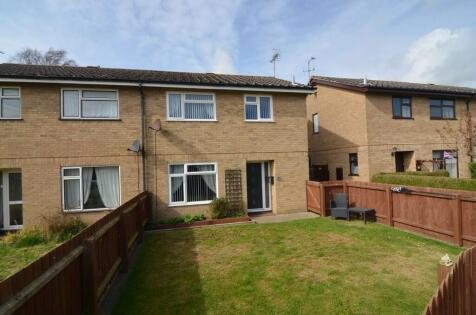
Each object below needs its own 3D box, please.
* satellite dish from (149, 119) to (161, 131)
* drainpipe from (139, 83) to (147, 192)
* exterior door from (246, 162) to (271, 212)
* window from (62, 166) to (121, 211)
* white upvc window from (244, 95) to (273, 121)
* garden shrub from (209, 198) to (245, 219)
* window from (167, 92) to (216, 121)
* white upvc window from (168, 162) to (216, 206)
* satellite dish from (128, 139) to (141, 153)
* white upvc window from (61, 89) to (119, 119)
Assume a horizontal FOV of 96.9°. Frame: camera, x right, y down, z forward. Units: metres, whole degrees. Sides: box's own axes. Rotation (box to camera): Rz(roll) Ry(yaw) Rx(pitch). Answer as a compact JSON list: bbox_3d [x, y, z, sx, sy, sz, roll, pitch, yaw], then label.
[{"bbox_3d":[-2.881,-1.135,7.329,0.450,0.460,0.360,-2,0,43],"label":"satellite dish"},{"bbox_3d":[-3.340,-0.208,7.460,0.100,4.795,0.130,-2,0,-12],"label":"drainpipe"},{"bbox_3d":[0.871,1.222,8.798,1.022,2.050,0.100,-2,0,-12],"label":"exterior door"},{"bbox_3d":[-4.974,1.069,7.223,1.739,1.480,0.100,-2,0,-12],"label":"window"},{"bbox_3d":[0.851,-1.944,8.455,1.122,1.038,0.100,-2,0,-12],"label":"white upvc window"},{"bbox_3d":[-0.420,1.862,7.708,1.200,0.700,0.680,-2,0,-12],"label":"garden shrub"},{"bbox_3d":[-1.718,-1.881,7.923,1.764,1.038,0.100,-2,0,-12],"label":"window"},{"bbox_3d":[-1.653,1.004,7.910,1.773,1.549,0.100,-2,0,-12],"label":"white upvc window"},{"bbox_3d":[-3.515,-0.392,7.191,0.450,0.460,0.360,-2,0,43],"label":"satellite dish"},{"bbox_3d":[-5.043,-1.812,7.235,1.723,1.020,0.100,-2,0,-12],"label":"white upvc window"}]

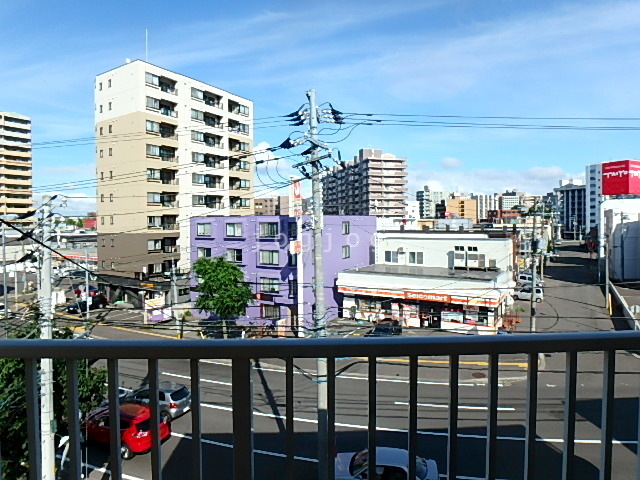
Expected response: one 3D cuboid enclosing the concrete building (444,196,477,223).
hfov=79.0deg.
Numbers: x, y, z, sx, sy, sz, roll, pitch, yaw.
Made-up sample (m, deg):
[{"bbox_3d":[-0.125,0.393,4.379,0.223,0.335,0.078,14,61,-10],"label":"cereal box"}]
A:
[{"bbox_3d":[101.734,-17.295,278.076,21.000,25.566,12.000,1,3,25],"label":"concrete building"}]

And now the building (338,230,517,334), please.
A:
[{"bbox_3d":[13.860,3.250,45.640,15.110,9.000,22.000,1,2,29],"label":"building"}]

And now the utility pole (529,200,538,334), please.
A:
[{"bbox_3d":[17.725,2.391,32.163,0.360,11.363,0.360,-1,3,0],"label":"utility pole"}]

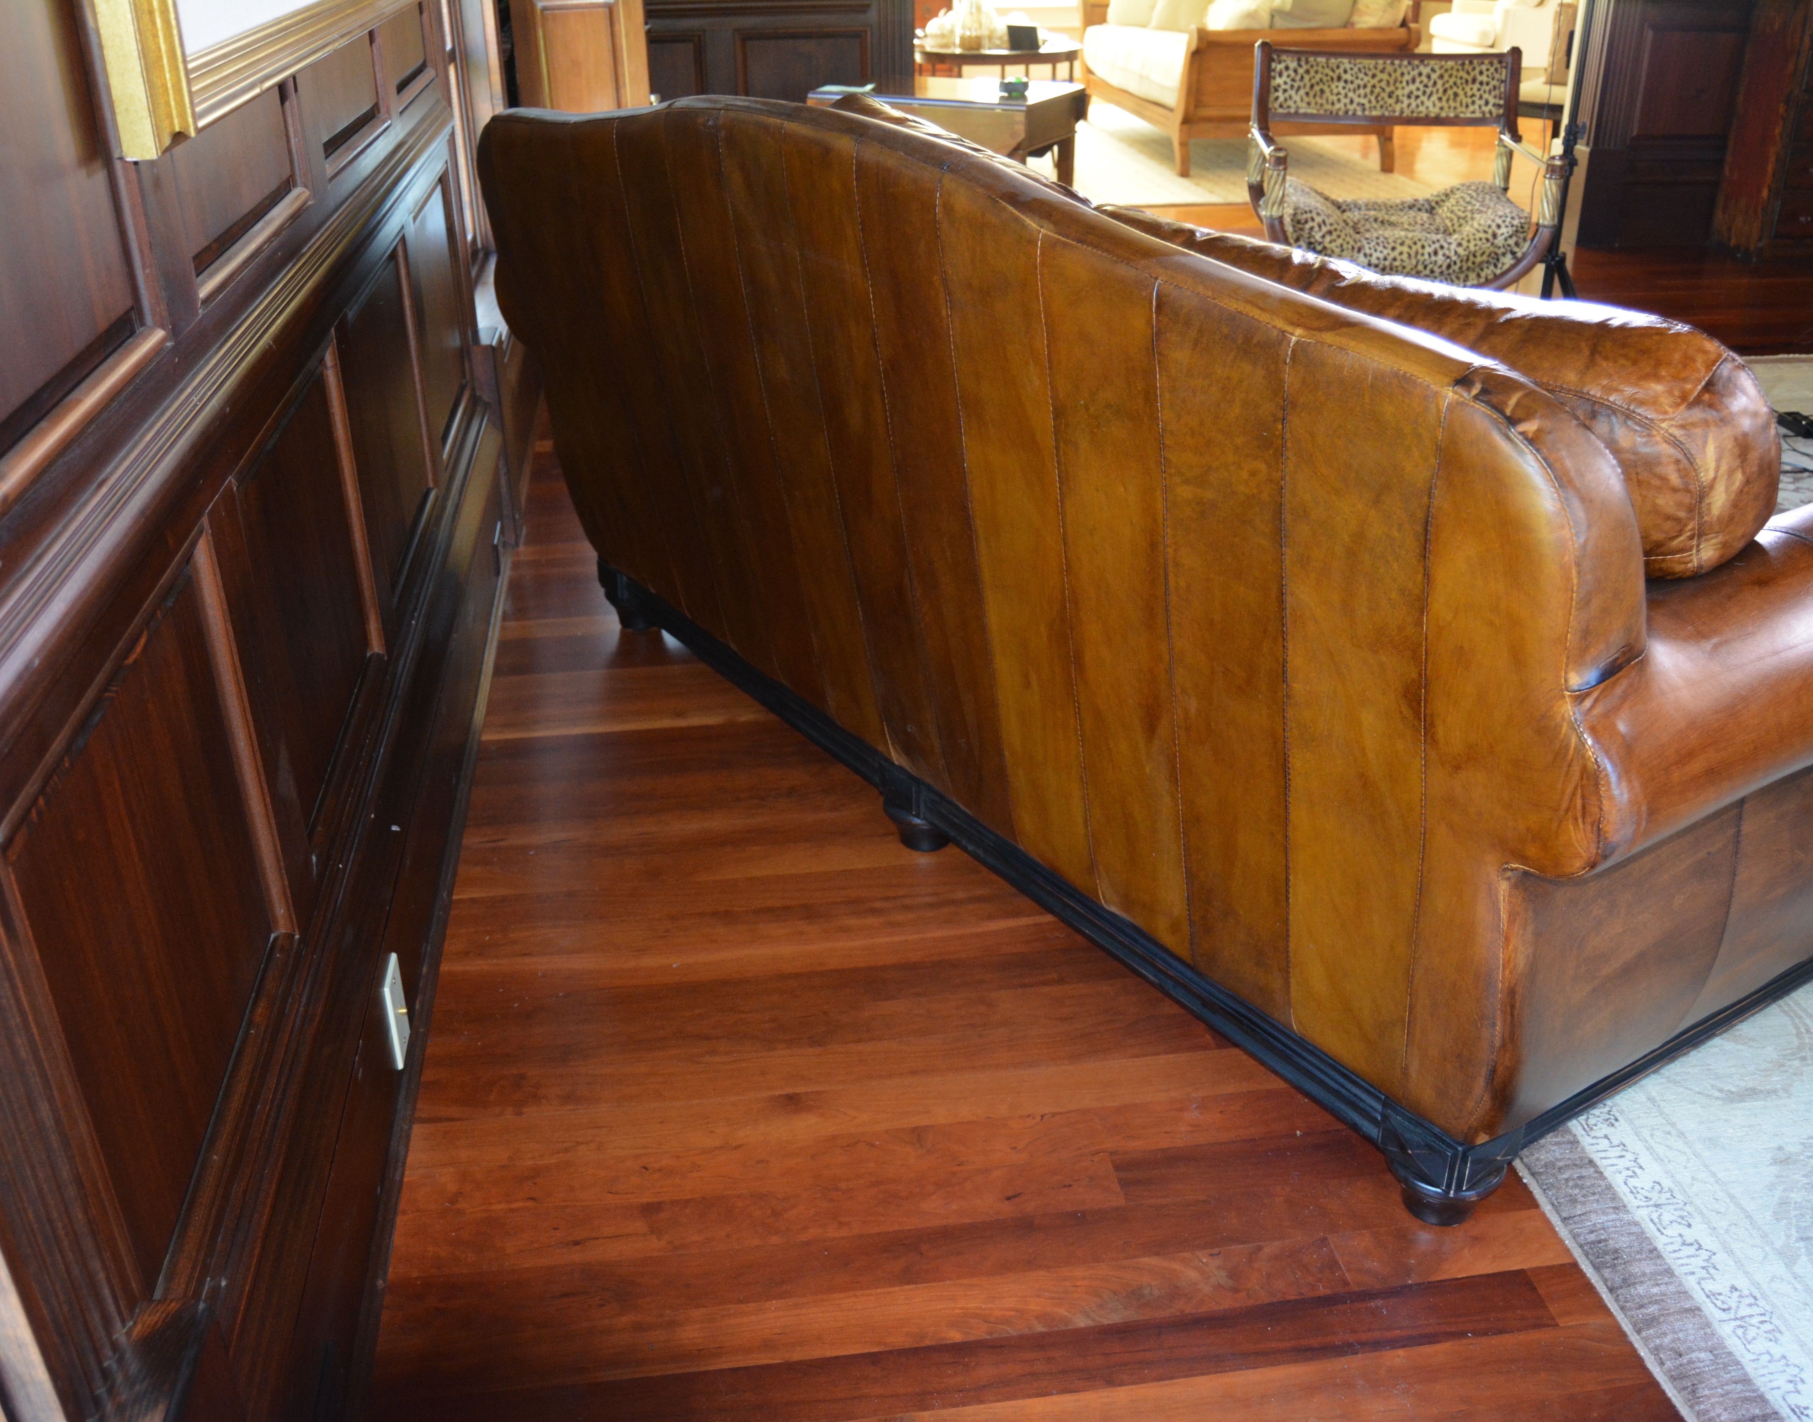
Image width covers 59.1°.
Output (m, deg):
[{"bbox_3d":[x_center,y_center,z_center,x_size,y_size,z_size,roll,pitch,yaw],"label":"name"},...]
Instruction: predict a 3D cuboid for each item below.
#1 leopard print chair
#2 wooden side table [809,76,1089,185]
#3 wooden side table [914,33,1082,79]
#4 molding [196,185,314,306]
[{"bbox_3d":[1.309,-1.302,4.415,0.720,0.945,0.560,4,27,8],"label":"leopard print chair"},{"bbox_3d":[0.140,-1.732,5.480,0.790,0.740,0.660,13,30,23],"label":"wooden side table"},{"bbox_3d":[0.556,-3.778,9.758,1.000,0.500,1.000,-4,27,-8],"label":"wooden side table"},{"bbox_3d":[-0.621,-0.459,1.543,0.022,0.034,0.520,-4,27,-8],"label":"molding"}]

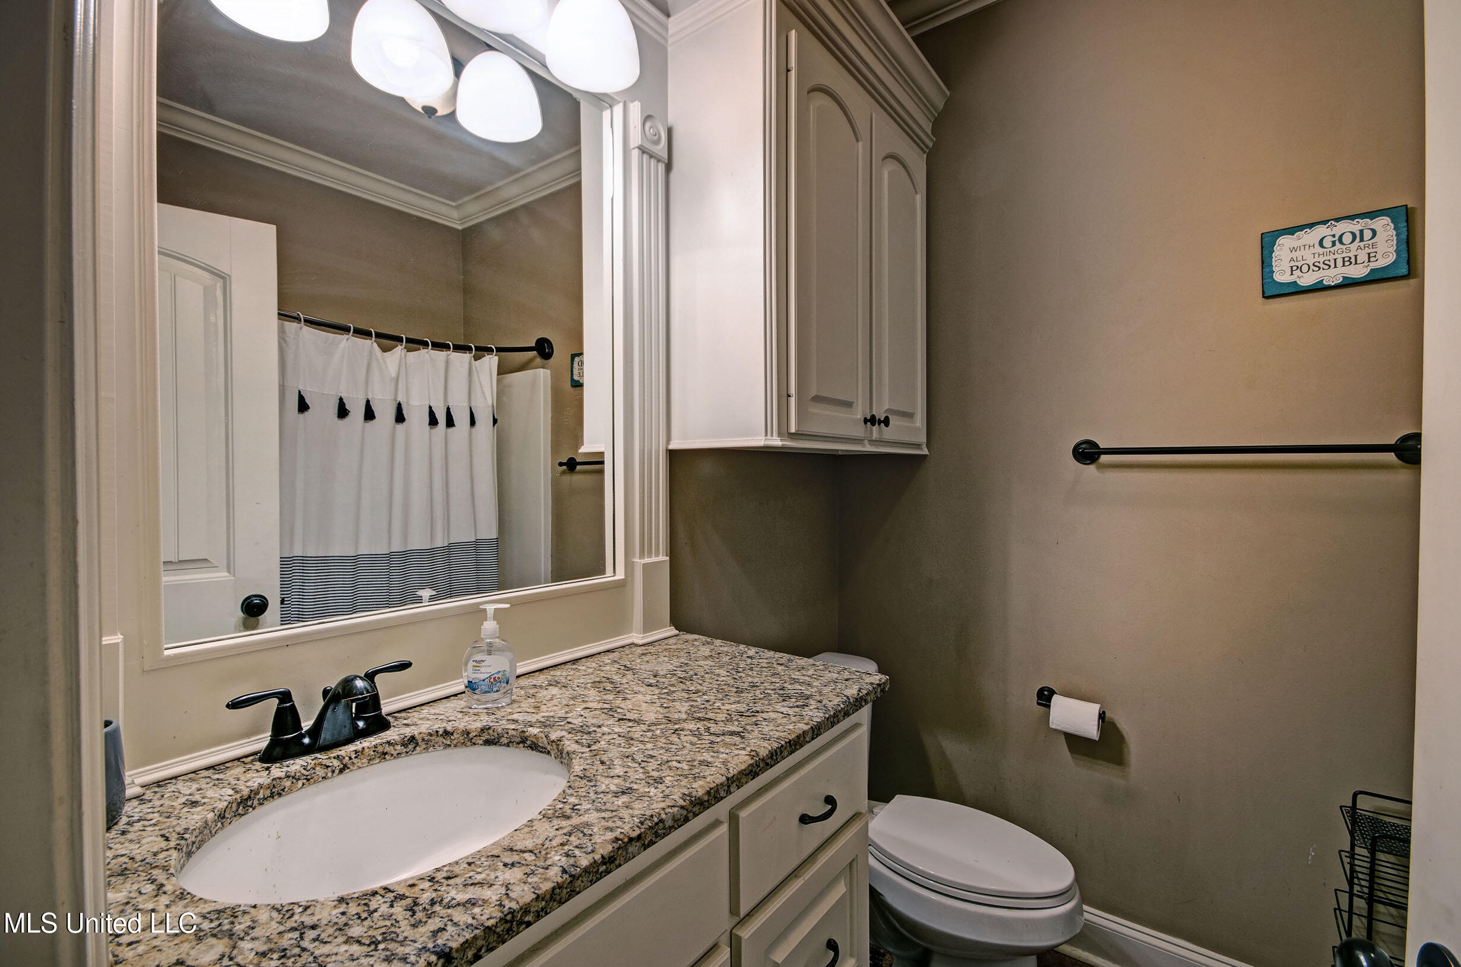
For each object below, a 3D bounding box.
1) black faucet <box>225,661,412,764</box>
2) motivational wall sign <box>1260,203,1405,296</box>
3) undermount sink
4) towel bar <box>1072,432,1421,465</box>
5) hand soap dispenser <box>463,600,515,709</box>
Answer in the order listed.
[{"bbox_3d":[-0.517,0.300,0.807,0.145,0.106,0.222,1,1,39],"label":"black faucet"},{"bbox_3d":[1.323,-0.508,1.335,0.231,0.150,0.015,-2,0,36],"label":"motivational wall sign"},{"bbox_3d":[-0.374,0.458,0.697,0.345,0.155,0.405,1,1,39],"label":"undermount sink"},{"bbox_3d":[1.175,-0.077,1.419,0.665,0.065,0.070,1,1,36],"label":"towel bar"},{"bbox_3d":[-0.383,0.271,0.966,0.085,0.160,0.052,0,1,-12],"label":"hand soap dispenser"}]

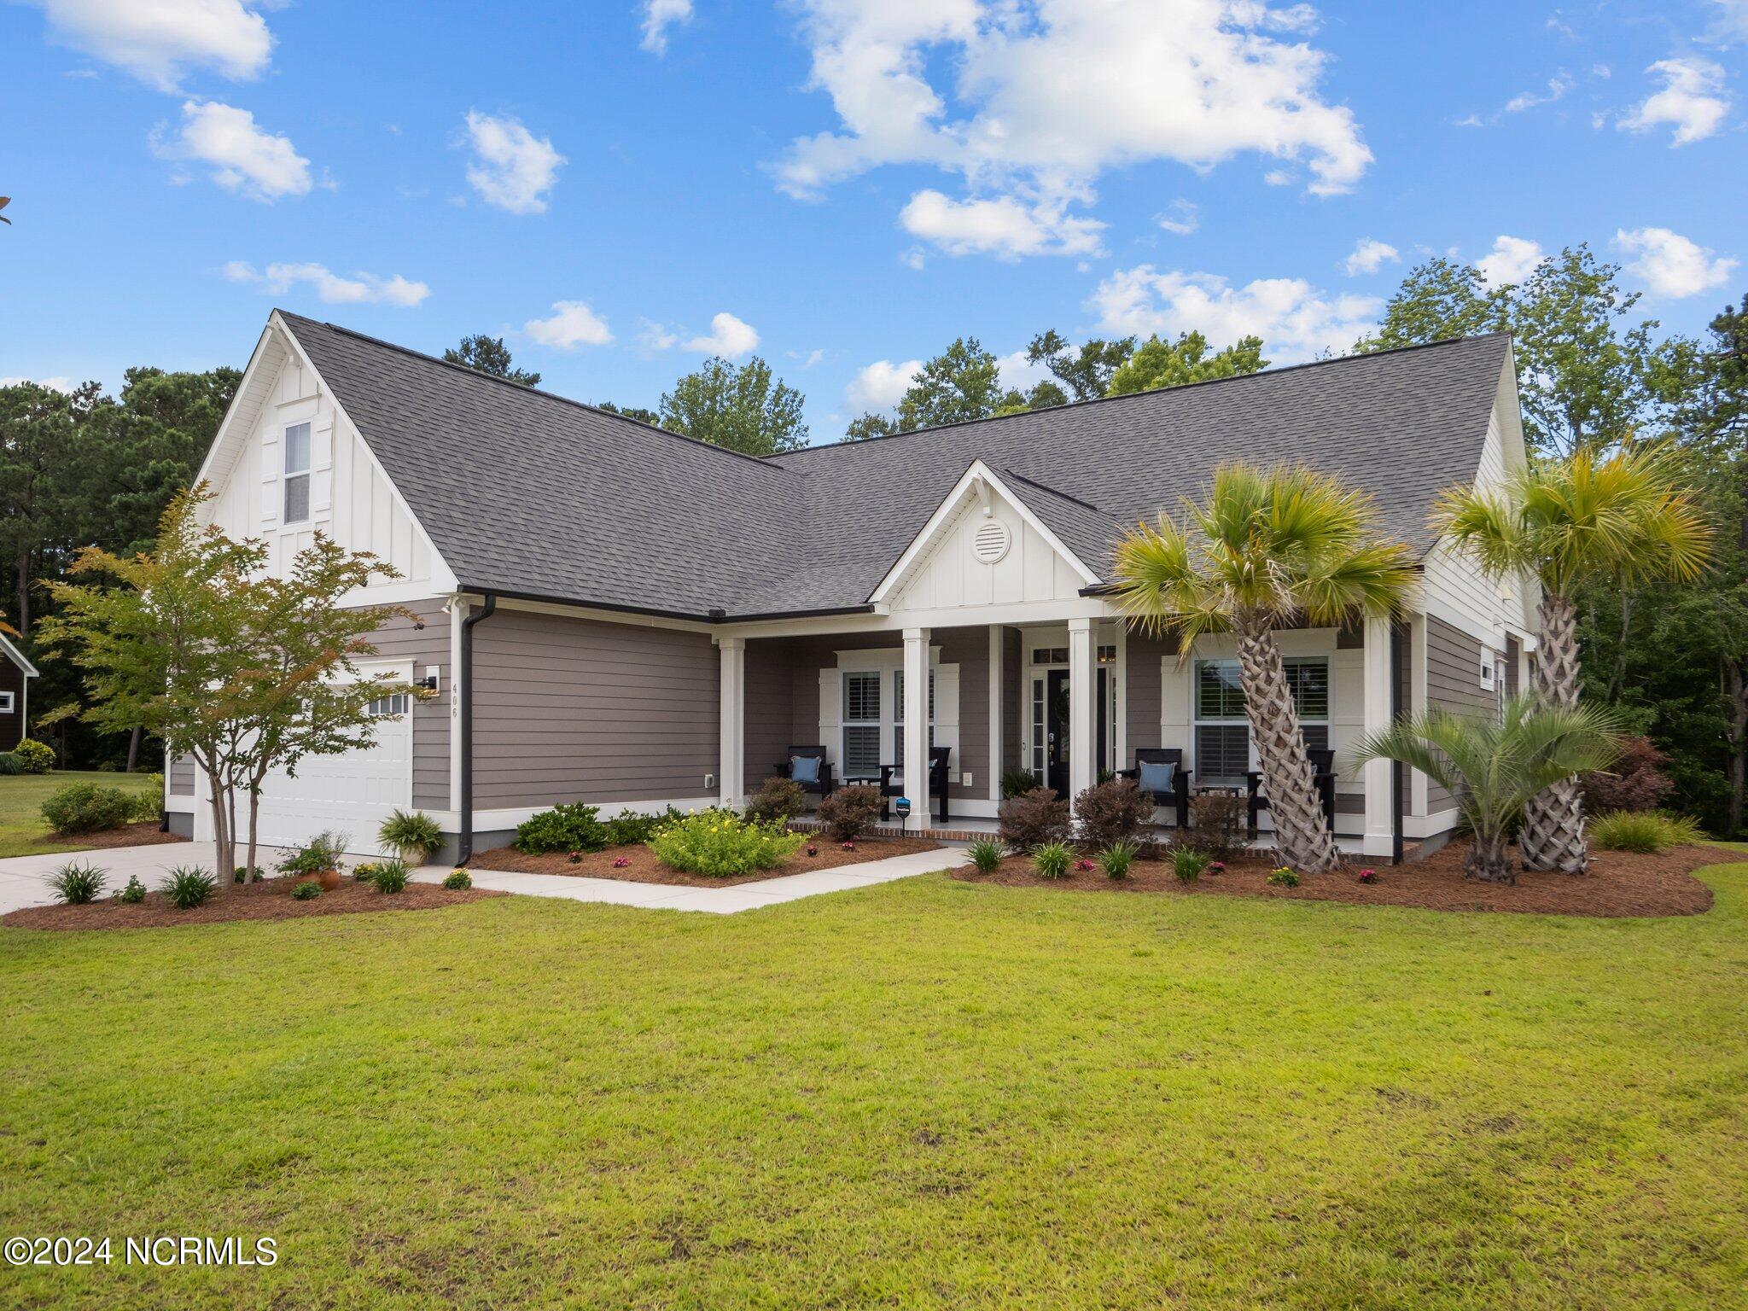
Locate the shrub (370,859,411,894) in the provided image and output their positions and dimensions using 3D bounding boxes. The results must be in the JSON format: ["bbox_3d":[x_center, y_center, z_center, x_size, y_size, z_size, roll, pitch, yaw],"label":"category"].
[{"bbox_3d":[-4.417,2.015,10.150,0.336,0.324,0.326,1,-3,-23],"label":"shrub"}]

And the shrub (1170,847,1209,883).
[{"bbox_3d":[3.088,2.047,10.850,0.370,0.340,0.360,0,-4,0],"label":"shrub"}]

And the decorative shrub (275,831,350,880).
[{"bbox_3d":[-5.546,1.965,10.950,0.650,0.460,0.580,0,-4,0],"label":"decorative shrub"}]

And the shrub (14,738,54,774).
[{"bbox_3d":[-28.728,3.433,38.000,1.118,1.215,1.084,2,-4,-37],"label":"shrub"}]

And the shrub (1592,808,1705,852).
[{"bbox_3d":[8.774,1.990,12.600,1.120,0.470,1.000,0,-4,0],"label":"shrub"}]

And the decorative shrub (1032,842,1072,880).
[{"bbox_3d":[1.758,2.035,11.000,0.380,0.360,0.370,0,-4,0],"label":"decorative shrub"}]

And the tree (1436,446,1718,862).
[{"bbox_3d":[6.972,0.020,11.100,2.450,4.150,2.400,0,-4,0],"label":"tree"}]

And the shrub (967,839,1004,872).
[{"bbox_3d":[1.132,2.035,11.300,0.360,0.361,0.349,0,-3,6],"label":"shrub"}]

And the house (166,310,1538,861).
[{"bbox_3d":[0.965,-1.039,19.629,17.730,7.940,18.320,-3,-5,34],"label":"house"}]

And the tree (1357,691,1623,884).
[{"bbox_3d":[5.721,1.253,10.400,2.300,1.720,2.200,0,-4,0],"label":"tree"}]

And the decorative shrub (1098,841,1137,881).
[{"bbox_3d":[2.354,1.966,10.700,0.374,0.395,0.363,-1,-3,12],"label":"decorative shrub"}]

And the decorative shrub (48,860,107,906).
[{"bbox_3d":[-6.886,1.971,9.600,0.435,0.389,0.422,2,-4,-35],"label":"decorative shrub"}]

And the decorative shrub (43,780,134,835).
[{"bbox_3d":[-12.249,2.371,17.300,1.250,0.790,1.200,0,-4,0],"label":"decorative shrub"}]

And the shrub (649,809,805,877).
[{"bbox_3d":[-1.540,1.946,11.600,1.628,0.677,1.400,0,-3,-7],"label":"shrub"}]

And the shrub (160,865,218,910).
[{"bbox_3d":[-5.764,1.954,9.350,0.421,0.379,0.408,2,-4,-31],"label":"shrub"}]

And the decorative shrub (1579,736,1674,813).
[{"bbox_3d":[10.518,1.735,15.600,1.243,1.227,1.206,-2,-4,34],"label":"decorative shrub"}]

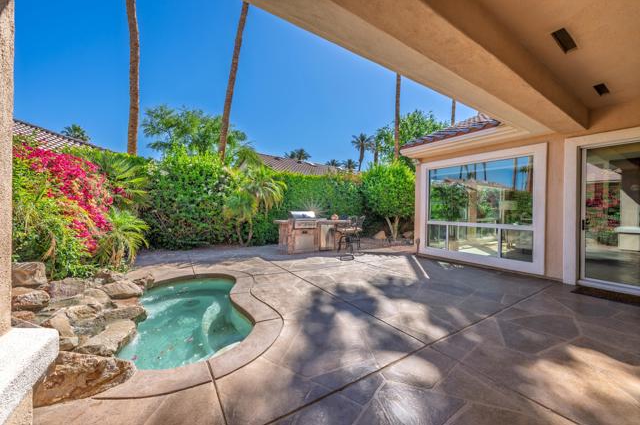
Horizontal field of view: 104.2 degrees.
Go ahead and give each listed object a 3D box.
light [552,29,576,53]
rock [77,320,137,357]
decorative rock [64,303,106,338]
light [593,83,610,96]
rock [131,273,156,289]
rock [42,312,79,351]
[{"bbox_3d":[2.560,-1.770,2.600,0.520,0.050,0.120,1,0,-34],"label":"light"},{"bbox_3d":[-1.962,1.165,2.320,0.360,0.170,0.420,1,0,6],"label":"rock"},{"bbox_3d":[-2.308,1.063,2.450,0.340,0.200,0.330,0,1,-43],"label":"decorative rock"},{"bbox_3d":[4.120,-1.810,3.630,0.450,0.060,0.100,0,0,-33],"label":"light"},{"bbox_3d":[-2.836,1.109,4.000,0.320,0.190,0.280,1,0,-36],"label":"rock"},{"bbox_3d":[-2.270,1.049,2.190,0.250,0.240,0.250,1,0,44],"label":"rock"}]

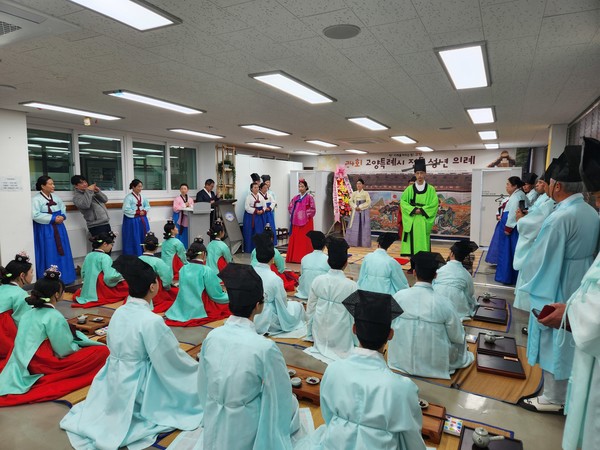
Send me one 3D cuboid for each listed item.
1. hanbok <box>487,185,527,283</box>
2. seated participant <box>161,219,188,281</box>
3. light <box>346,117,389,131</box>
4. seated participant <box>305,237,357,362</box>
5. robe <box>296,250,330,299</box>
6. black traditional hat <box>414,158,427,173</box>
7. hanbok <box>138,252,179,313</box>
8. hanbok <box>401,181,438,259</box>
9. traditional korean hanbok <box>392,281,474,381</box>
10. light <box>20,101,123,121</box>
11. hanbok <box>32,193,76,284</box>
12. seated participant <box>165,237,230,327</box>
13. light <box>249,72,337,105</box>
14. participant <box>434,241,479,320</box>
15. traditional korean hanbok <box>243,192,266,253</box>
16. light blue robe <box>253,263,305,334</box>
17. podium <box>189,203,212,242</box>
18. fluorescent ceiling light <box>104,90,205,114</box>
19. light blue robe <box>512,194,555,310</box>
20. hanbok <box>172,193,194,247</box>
[{"bbox_3d":[3.315,0.161,6.317,0.580,1.470,0.540,3,6,27],"label":"hanbok"},{"bbox_3d":[-2.001,0.363,6.402,0.600,0.930,0.720,5,7,36],"label":"seated participant"},{"bbox_3d":[1.107,-1.595,6.289,0.320,0.040,1.280,3,6,27],"label":"light"},{"bbox_3d":[0.330,0.596,3.634,0.570,0.960,0.660,2,6,21],"label":"seated participant"},{"bbox_3d":[0.229,0.612,5.596,0.600,0.650,0.700,3,7,25],"label":"robe"},{"bbox_3d":[2.131,-1.052,7.050,0.210,0.240,0.220,2,6,19],"label":"black traditional hat"},{"bbox_3d":[-1.770,0.650,4.810,0.640,0.630,0.680,1,6,15],"label":"hanbok"},{"bbox_3d":[2.065,-0.087,6.866,0.650,1.289,0.430,3,6,22],"label":"hanbok"},{"bbox_3d":[1.080,0.789,3.300,0.640,0.640,0.620,2,6,24],"label":"traditional korean hanbok"},{"bbox_3d":[-3.077,-1.561,5.477,0.320,0.040,1.280,3,6,27],"label":"light"},{"bbox_3d":[-3.677,0.185,5.992,0.520,1.339,0.550,3,6,26],"label":"hanbok"},{"bbox_3d":[-1.081,0.595,4.437,0.670,0.876,0.770,3,6,27],"label":"seated participant"},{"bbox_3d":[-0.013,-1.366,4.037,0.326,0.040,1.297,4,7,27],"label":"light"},{"bbox_3d":[1.868,0.601,4.753,0.580,0.866,0.680,3,6,27],"label":"participant"},{"bbox_3d":[-0.992,-0.057,8.682,0.530,1.310,0.500,-4,8,-40],"label":"traditional korean hanbok"},{"bbox_3d":[-0.230,0.709,4.139,0.600,0.640,0.640,3,6,32],"label":"light blue robe"},{"bbox_3d":[-1.967,0.122,7.691,0.540,1.140,0.450,-4,7,-37],"label":"podium"},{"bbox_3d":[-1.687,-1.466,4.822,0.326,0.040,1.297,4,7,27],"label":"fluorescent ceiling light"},{"bbox_3d":[2.440,0.267,4.027,0.560,1.180,0.520,-4,7,-38],"label":"light blue robe"},{"bbox_3d":[-2.360,0.007,8.033,0.500,1.290,0.460,-2,7,-24],"label":"hanbok"}]

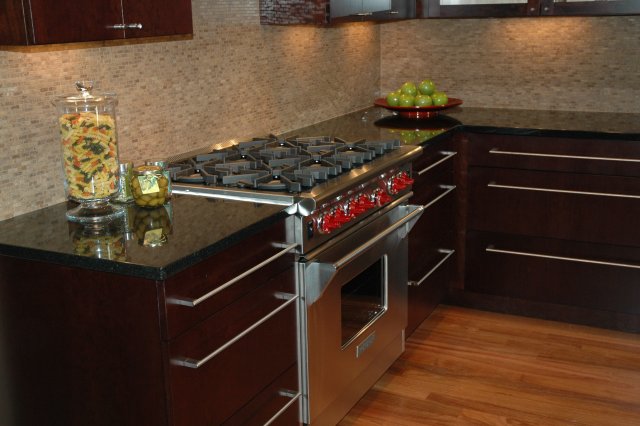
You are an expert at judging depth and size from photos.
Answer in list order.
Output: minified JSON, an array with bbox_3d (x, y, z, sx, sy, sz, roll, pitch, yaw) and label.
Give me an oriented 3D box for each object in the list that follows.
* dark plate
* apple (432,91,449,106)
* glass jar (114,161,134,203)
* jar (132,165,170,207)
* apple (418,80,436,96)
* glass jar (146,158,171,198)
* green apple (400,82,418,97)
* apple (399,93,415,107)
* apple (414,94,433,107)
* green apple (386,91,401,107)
[{"bbox_3d":[0.500,-0.529,4.122,0.445,0.056,0.445,1,15,7],"label":"dark plate"},{"bbox_3d":[0.603,-0.565,4.090,0.078,0.074,0.078,1,15,8],"label":"apple"},{"bbox_3d":[-0.574,-0.091,2.402,0.043,0.111,0.043,-5,15,-13],"label":"glass jar"},{"bbox_3d":[-0.487,-0.073,2.334,0.104,0.108,0.104,-4,15,-12],"label":"jar"},{"bbox_3d":[0.537,-0.626,4.092,0.078,0.074,0.078,1,15,7],"label":"apple"},{"bbox_3d":[-0.481,-0.095,2.424,0.080,0.104,0.080,-4,15,-11],"label":"glass jar"},{"bbox_3d":[0.448,-0.619,4.095,0.077,0.073,0.077,0,15,6],"label":"green apple"},{"bbox_3d":[0.438,-0.555,4.076,0.077,0.073,0.077,0,15,6],"label":"apple"},{"bbox_3d":[0.517,-0.547,4.058,0.081,0.077,0.081,1,15,7],"label":"apple"},{"bbox_3d":[0.375,-0.569,4.117,0.077,0.073,0.077,0,15,5],"label":"green apple"}]

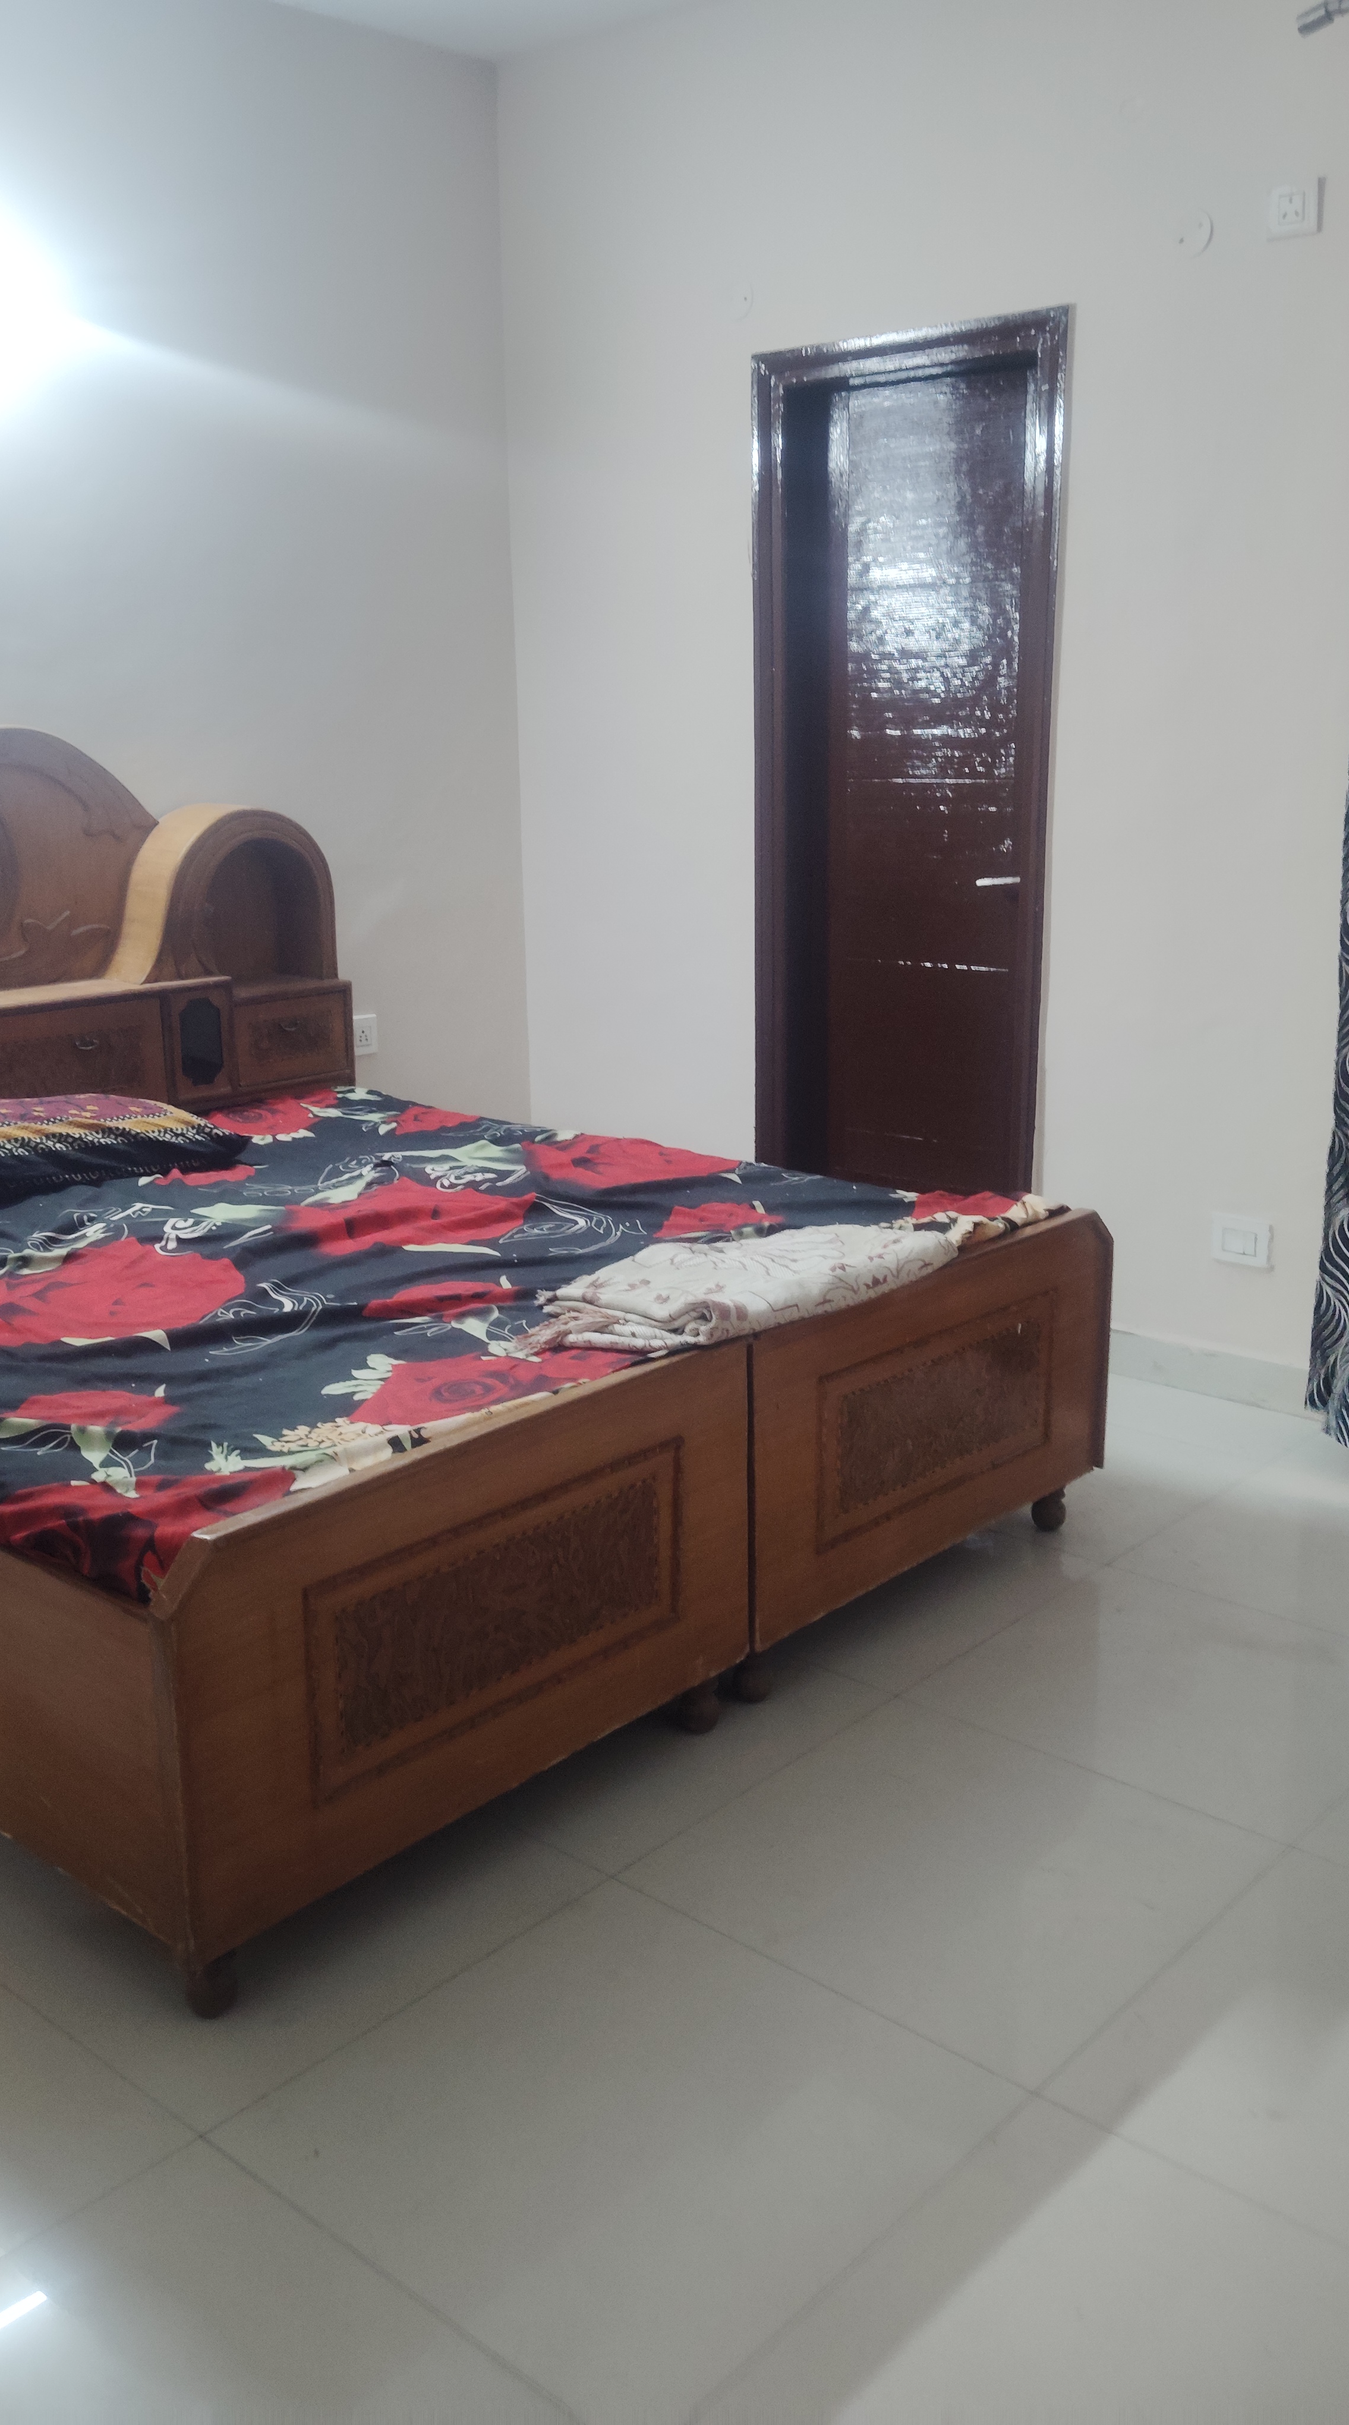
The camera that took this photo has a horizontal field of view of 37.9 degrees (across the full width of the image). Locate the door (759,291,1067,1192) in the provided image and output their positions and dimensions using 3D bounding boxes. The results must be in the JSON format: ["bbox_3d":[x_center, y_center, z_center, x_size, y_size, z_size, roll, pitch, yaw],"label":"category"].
[{"bbox_3d":[0.526,-0.805,4.420,0.800,2.155,0.150,11,18,40],"label":"door"}]

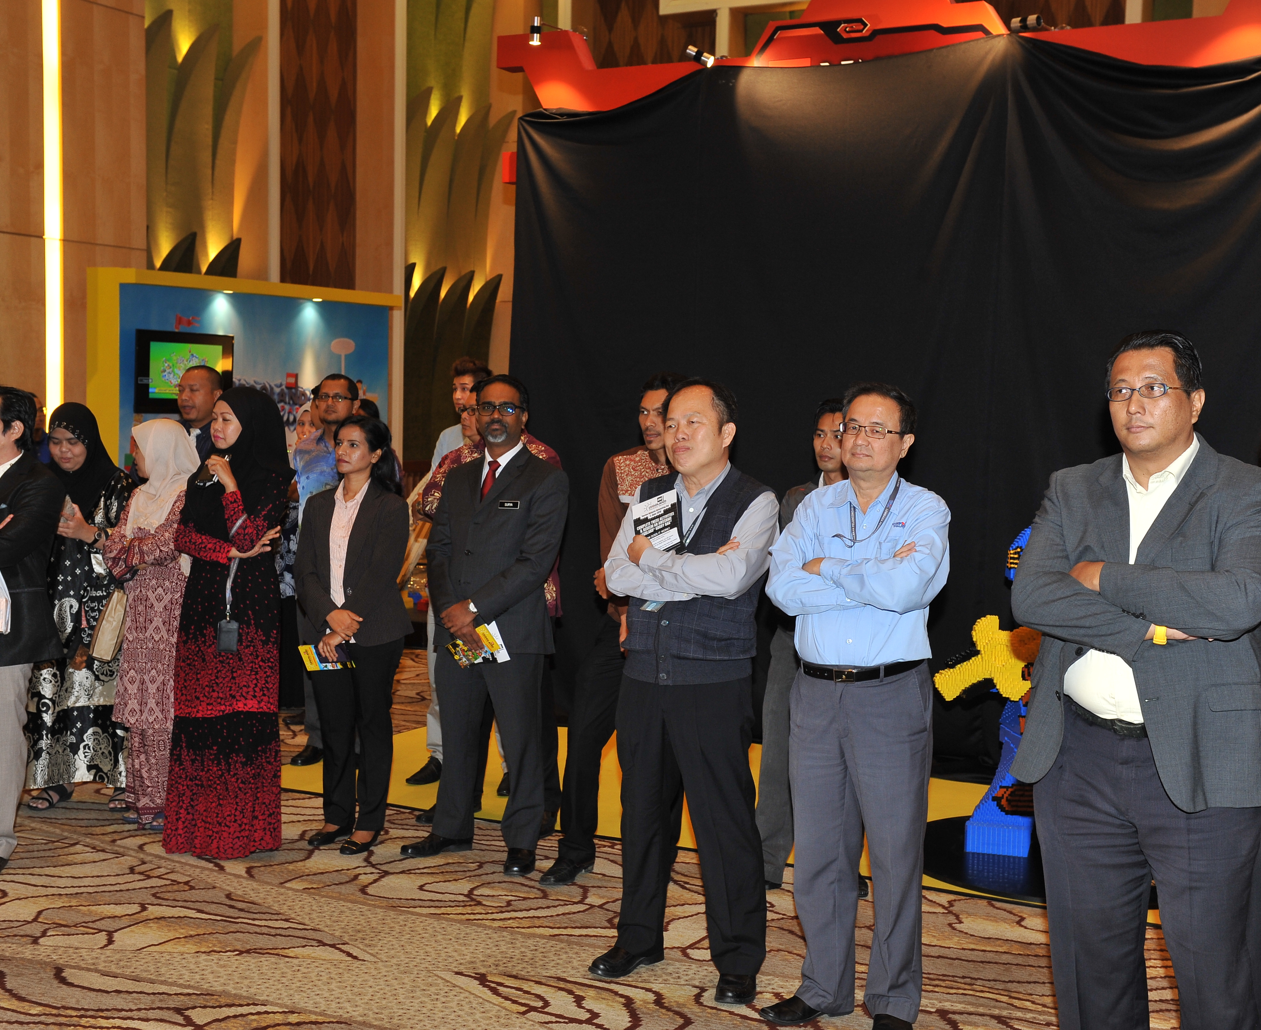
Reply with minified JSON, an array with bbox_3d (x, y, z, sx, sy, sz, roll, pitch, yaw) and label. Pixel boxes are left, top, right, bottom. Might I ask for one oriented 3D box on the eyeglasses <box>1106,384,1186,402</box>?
[{"bbox_3d":[1.040,-0.238,3.600,0.138,0.042,0.140,-5,-1,42],"label":"eyeglasses"}]

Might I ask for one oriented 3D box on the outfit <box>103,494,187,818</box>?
[{"bbox_3d":[-1.837,0.555,6.930,0.340,1.260,0.440,-1,4,-30],"label":"outfit"}]

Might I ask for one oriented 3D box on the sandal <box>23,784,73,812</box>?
[{"bbox_3d":[-2.263,1.091,7.075,0.092,0.080,0.240,2,4,20],"label":"sandal"}]

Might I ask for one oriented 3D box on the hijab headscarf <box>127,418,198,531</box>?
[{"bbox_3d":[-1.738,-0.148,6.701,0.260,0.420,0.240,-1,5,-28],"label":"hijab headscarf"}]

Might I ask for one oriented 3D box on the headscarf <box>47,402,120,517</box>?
[{"bbox_3d":[-2.168,-0.205,7.150,0.310,0.460,0.280,2,4,16],"label":"headscarf"}]

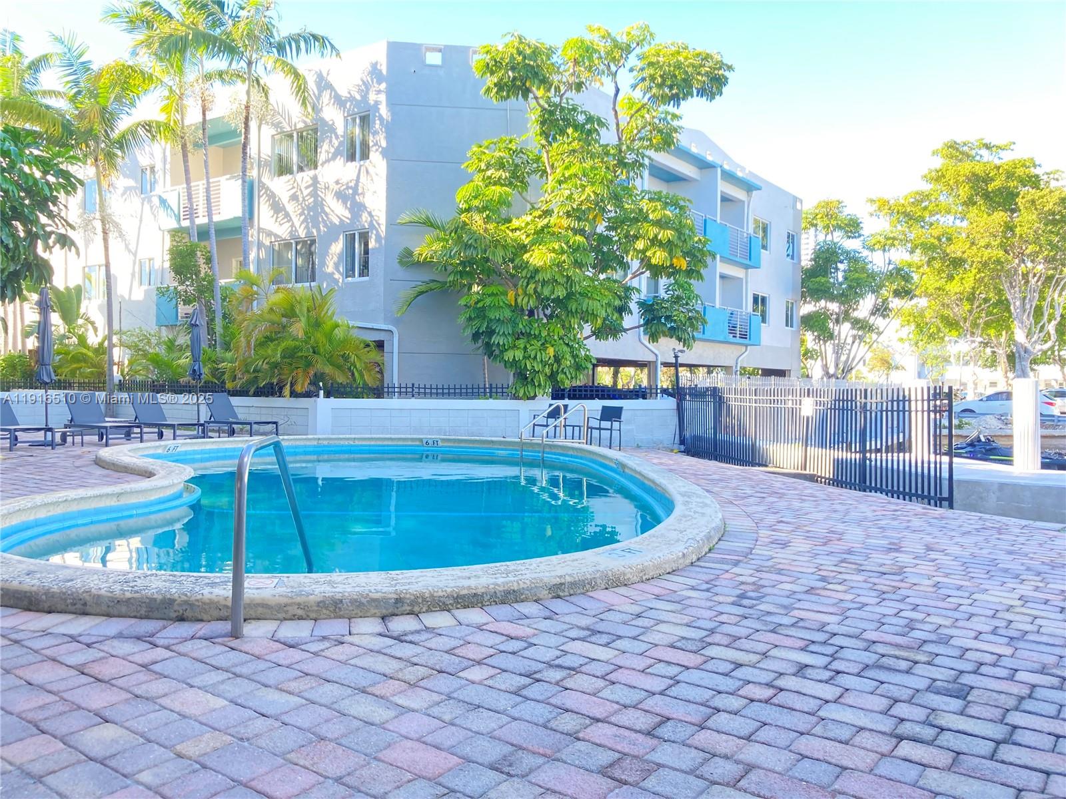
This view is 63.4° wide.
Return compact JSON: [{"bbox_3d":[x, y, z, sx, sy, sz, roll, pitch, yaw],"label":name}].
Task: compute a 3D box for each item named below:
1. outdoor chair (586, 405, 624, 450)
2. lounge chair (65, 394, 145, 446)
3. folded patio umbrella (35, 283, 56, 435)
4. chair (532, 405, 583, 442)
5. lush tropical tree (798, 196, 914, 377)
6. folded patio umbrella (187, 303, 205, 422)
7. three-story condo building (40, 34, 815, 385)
[{"bbox_3d":[1.363,0.542,16.214,0.550,0.860,0.550,2,1,36],"label":"outdoor chair"},{"bbox_3d":[-7.304,0.324,14.662,1.350,0.870,0.630,1,1,31],"label":"lounge chair"},{"bbox_3d":[-8.013,-0.540,14.194,0.330,2.590,0.330,0,1,-29],"label":"folded patio umbrella"},{"bbox_3d":[0.356,0.522,17.114,0.550,0.860,0.550,2,1,36],"label":"chair"},{"bbox_3d":[14.744,-4.203,39.918,5.600,9.900,5.600,1,1,20],"label":"lush tropical tree"},{"bbox_3d":[-6.419,-0.544,16.494,0.310,2.560,0.310,0,1,-21],"label":"folded patio umbrella"},{"bbox_3d":[-3.014,-4.420,35.624,20.500,10.000,23.500,2,1,36],"label":"three-story condo building"}]

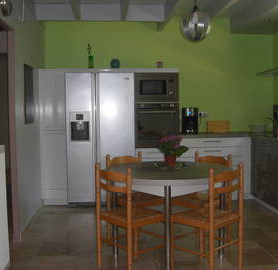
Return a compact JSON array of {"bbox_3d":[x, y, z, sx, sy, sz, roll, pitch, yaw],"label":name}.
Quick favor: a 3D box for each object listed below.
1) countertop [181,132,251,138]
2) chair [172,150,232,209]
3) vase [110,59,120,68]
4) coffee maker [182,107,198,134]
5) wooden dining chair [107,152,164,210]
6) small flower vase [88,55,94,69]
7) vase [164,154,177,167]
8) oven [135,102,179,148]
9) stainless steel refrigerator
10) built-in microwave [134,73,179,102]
[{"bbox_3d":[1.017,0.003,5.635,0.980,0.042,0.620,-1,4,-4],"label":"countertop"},{"bbox_3d":[0.553,0.597,3.596,0.410,0.845,0.420,-4,5,-39],"label":"chair"},{"bbox_3d":[-0.317,-0.956,5.394,0.137,0.152,0.137,-1,4,-4],"label":"vase"},{"bbox_3d":[0.713,-0.196,5.569,0.215,0.370,0.240,-1,4,-4],"label":"coffee maker"},{"bbox_3d":[-0.013,0.602,3.638,0.420,0.845,0.410,-4,5,-39],"label":"wooden dining chair"},{"bbox_3d":[-0.644,-0.970,5.368,0.070,0.195,0.070,-1,4,-4],"label":"small flower vase"},{"bbox_3d":[0.284,0.226,3.542,0.115,0.107,0.115,-1,4,-4],"label":"vase"},{"bbox_3d":[0.228,-0.145,5.555,0.588,0.610,0.550,-1,4,-4],"label":"oven"},{"bbox_3d":[-0.521,0.032,5.589,0.908,1.735,0.700,-1,4,-4],"label":"stainless steel refrigerator"},{"bbox_3d":[0.227,-0.641,5.475,0.588,0.387,0.450,-1,4,-4],"label":"built-in microwave"}]

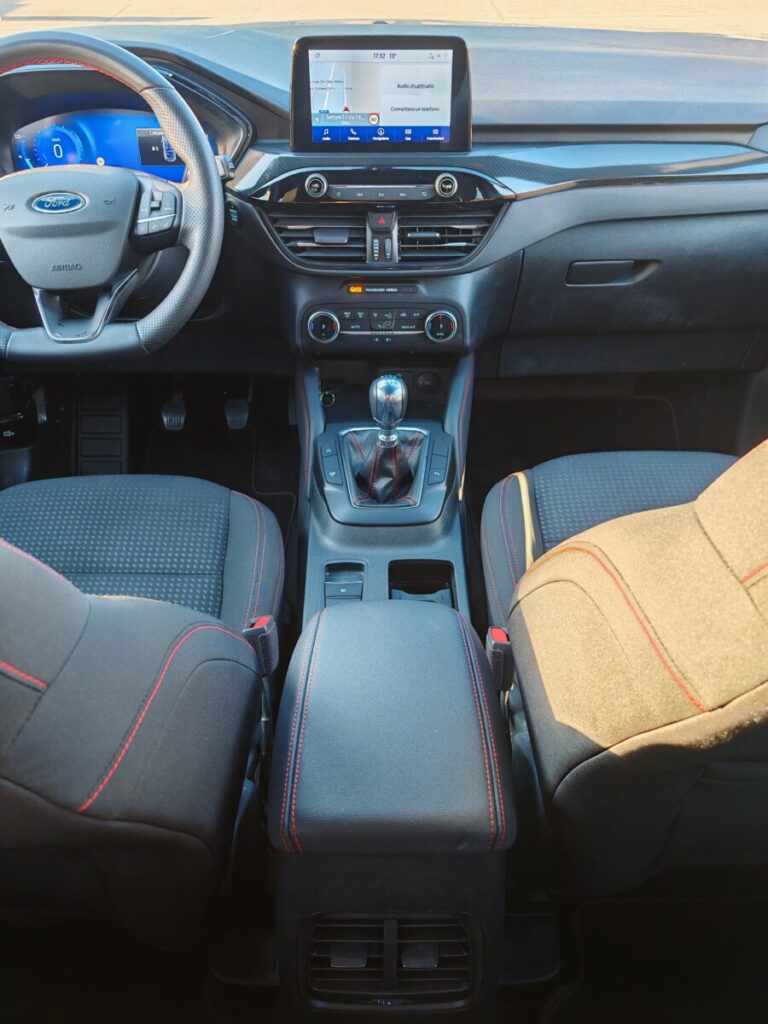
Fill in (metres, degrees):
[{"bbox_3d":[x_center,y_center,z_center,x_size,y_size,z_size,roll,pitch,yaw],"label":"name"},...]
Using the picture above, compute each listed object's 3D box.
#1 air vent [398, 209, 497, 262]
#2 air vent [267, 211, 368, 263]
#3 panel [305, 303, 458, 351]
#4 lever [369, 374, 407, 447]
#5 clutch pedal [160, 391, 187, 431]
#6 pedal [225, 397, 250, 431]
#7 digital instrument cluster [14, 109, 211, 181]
[{"bbox_3d":[0.084,-0.363,1.050,0.127,0.068,0.040,0,29,0],"label":"air vent"},{"bbox_3d":[-0.089,-0.363,1.050,0.129,0.068,0.040,0,29,0],"label":"air vent"},{"bbox_3d":[-0.003,-0.256,1.100,0.213,0.064,0.035,0,21,0],"label":"panel"},{"bbox_3d":[0.005,-0.132,1.025,0.049,0.088,0.050,0,34,0],"label":"lever"},{"bbox_3d":[-0.414,-0.196,1.570,0.048,0.069,0.033,0,14,0],"label":"clutch pedal"},{"bbox_3d":[-0.288,-0.193,1.570,0.048,0.066,0.033,0,14,0],"label":"pedal"},{"bbox_3d":[-0.371,-0.501,1.095,0.275,0.100,0.030,0,23,0],"label":"digital instrument cluster"}]

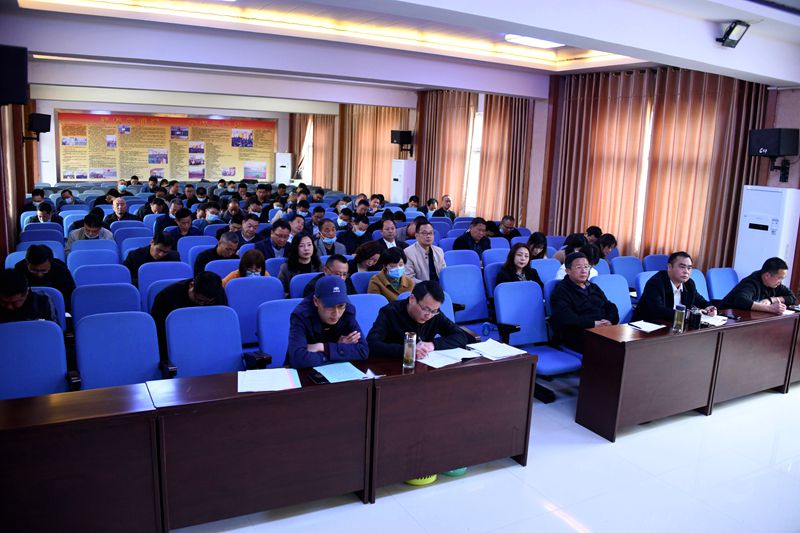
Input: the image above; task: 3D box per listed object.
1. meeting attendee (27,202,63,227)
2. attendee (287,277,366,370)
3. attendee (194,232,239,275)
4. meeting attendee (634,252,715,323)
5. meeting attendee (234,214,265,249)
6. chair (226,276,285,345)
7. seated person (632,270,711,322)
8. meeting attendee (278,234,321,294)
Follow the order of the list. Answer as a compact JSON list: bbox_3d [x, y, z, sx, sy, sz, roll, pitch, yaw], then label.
[{"bbox_3d":[-4.941,-0.281,8.700,0.540,1.271,0.750,-3,11,-28],"label":"meeting attendee"},{"bbox_3d":[-0.492,0.674,3.940,0.560,1.312,0.760,-3,11,-28],"label":"attendee"},{"bbox_3d":[-1.765,0.259,6.303,0.560,1.180,0.820,-3,11,-28],"label":"attendee"},{"bbox_3d":[2.708,0.513,6.168,0.620,1.320,0.800,-2,9,-29],"label":"meeting attendee"},{"bbox_3d":[-1.723,0.040,7.504,0.520,1.280,0.780,-3,11,-27],"label":"meeting attendee"},{"bbox_3d":[-1.105,0.614,5.081,0.560,0.980,0.720,-3,11,-27],"label":"chair"},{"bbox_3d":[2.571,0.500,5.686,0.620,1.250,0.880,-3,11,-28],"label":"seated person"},{"bbox_3d":[-0.850,0.340,5.837,0.500,1.250,0.780,-3,11,-28],"label":"meeting attendee"}]

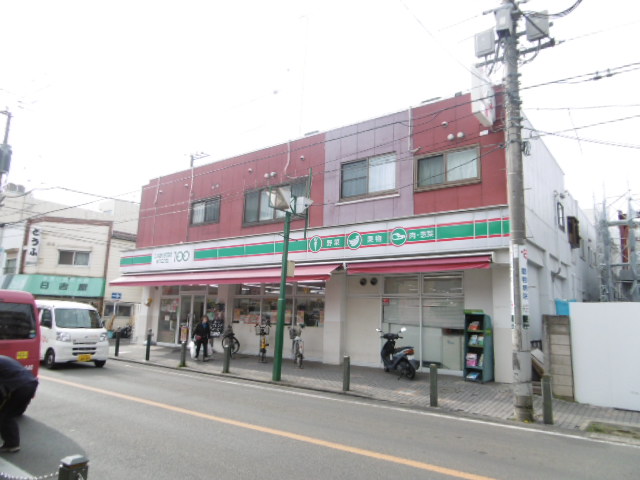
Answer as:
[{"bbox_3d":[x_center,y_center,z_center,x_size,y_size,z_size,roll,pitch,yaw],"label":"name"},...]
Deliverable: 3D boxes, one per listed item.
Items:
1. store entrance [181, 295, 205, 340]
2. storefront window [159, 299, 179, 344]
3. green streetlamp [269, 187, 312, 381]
[{"bbox_3d":[-5.948,3.740,20.548,1.800,2.250,0.150,-6,-12,37],"label":"store entrance"},{"bbox_3d":[-6.589,3.460,19.108,1.333,1.875,0.100,-6,-12,36],"label":"storefront window"},{"bbox_3d":[-0.804,1.081,11.715,0.450,5.000,1.700,-6,-12,37],"label":"green streetlamp"}]

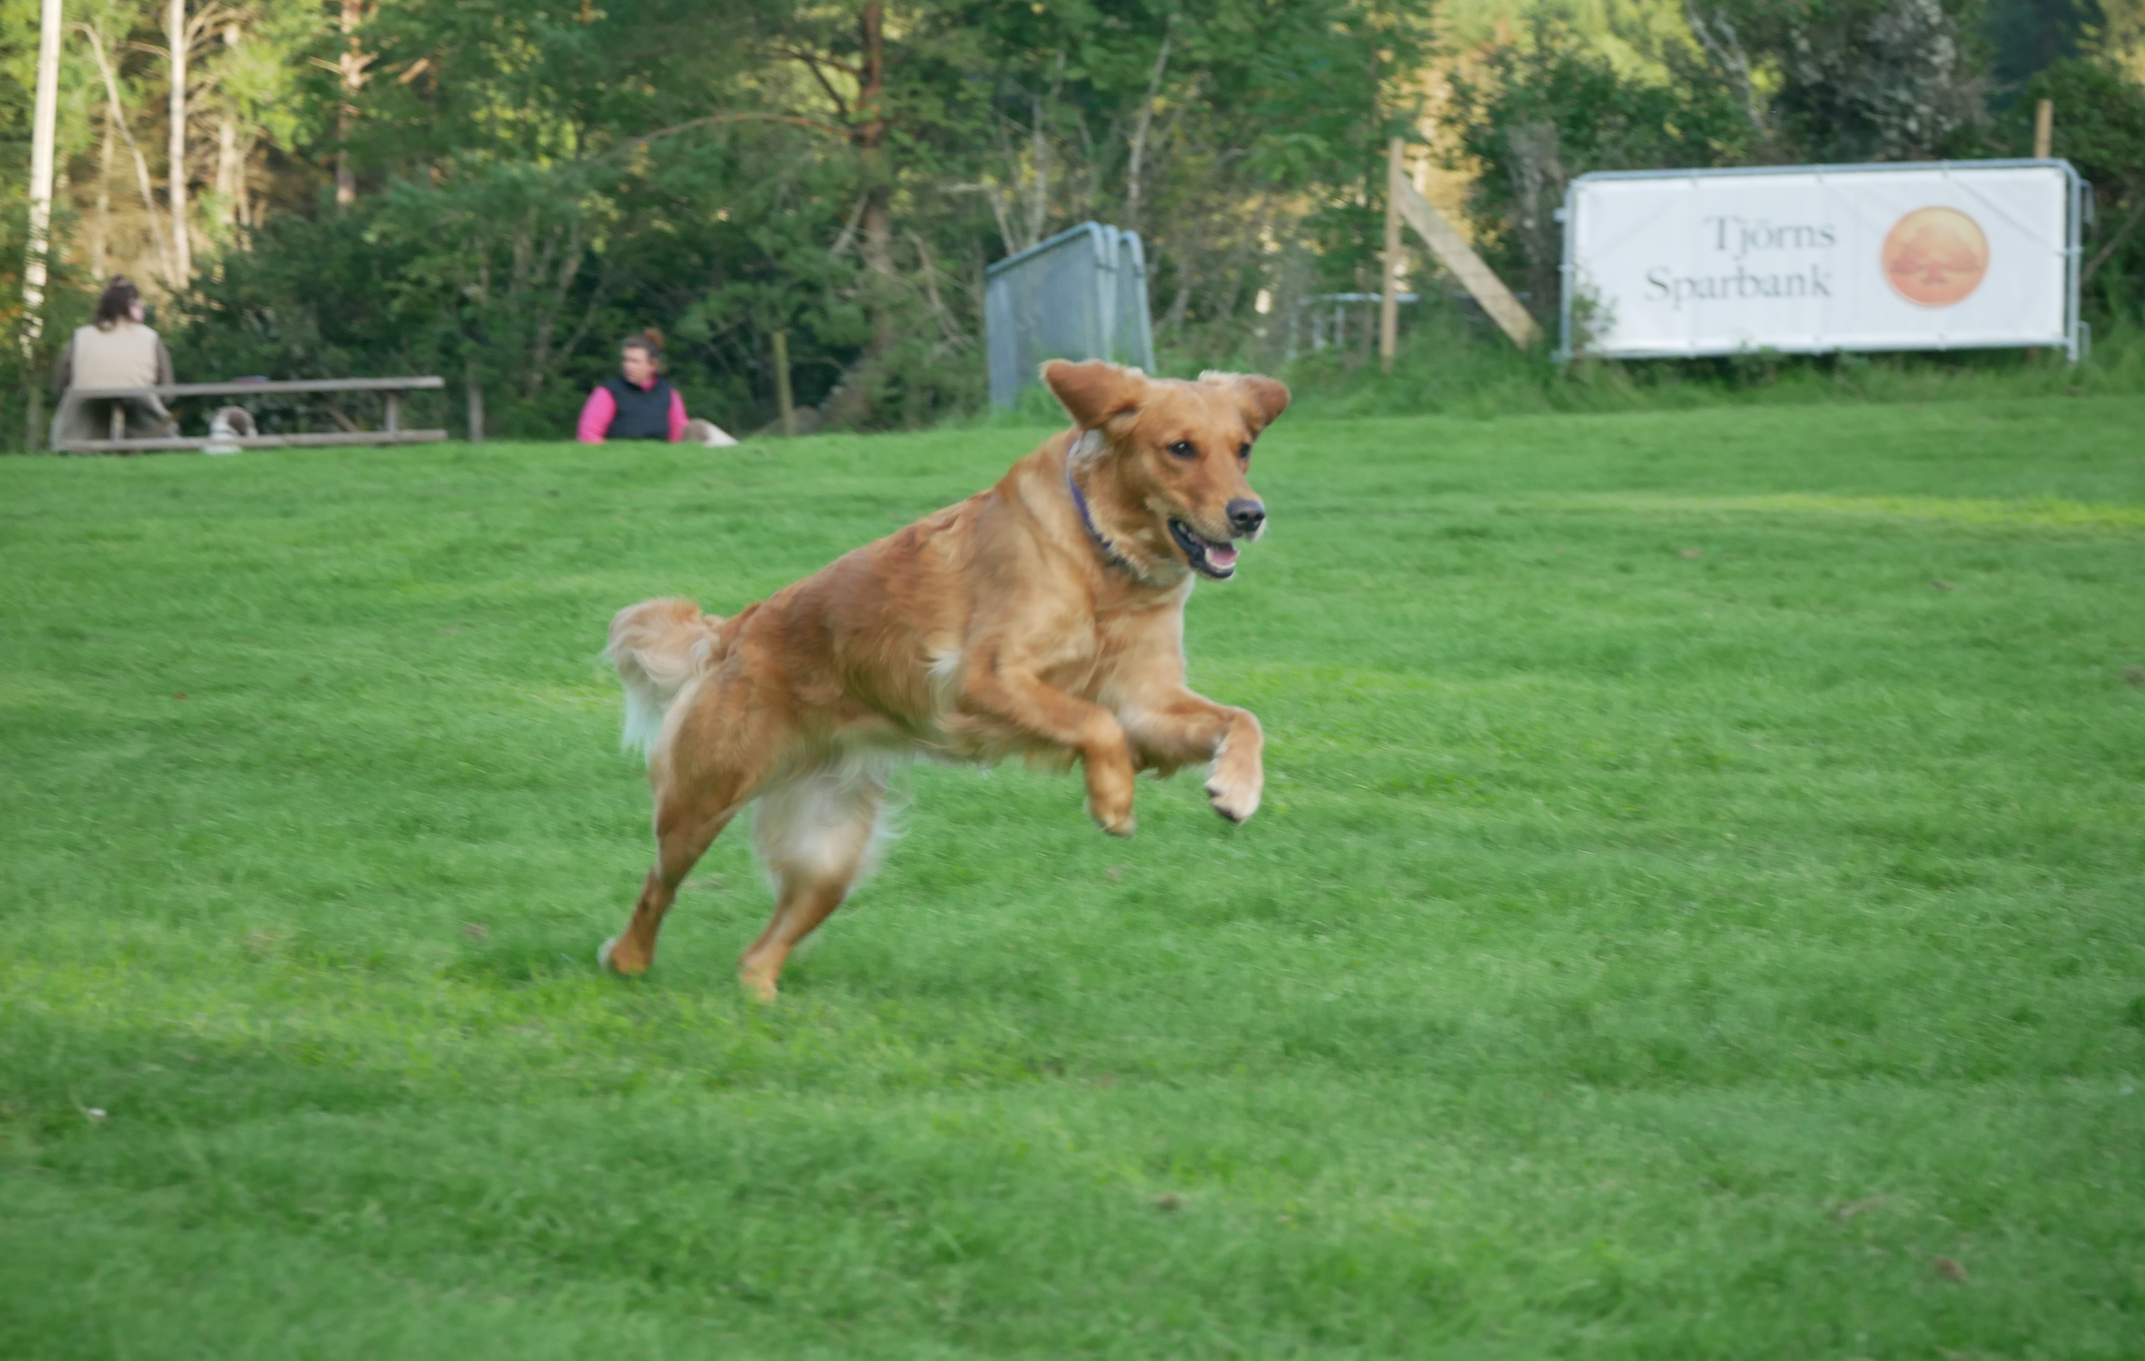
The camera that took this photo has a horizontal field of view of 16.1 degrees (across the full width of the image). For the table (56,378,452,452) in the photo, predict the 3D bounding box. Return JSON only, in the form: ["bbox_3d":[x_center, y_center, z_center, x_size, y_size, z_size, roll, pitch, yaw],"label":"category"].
[{"bbox_3d":[-4.174,-1.189,38.600,1.950,0.740,1.400,1,3,9],"label":"table"}]

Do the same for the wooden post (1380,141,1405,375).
[{"bbox_3d":[1.562,-2.066,37.000,0.065,1.200,0.065,3,3,3],"label":"wooden post"}]

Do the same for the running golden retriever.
[{"bbox_3d":[-0.167,-0.004,9.800,0.930,0.830,0.380,2,3,35],"label":"running golden retriever"}]

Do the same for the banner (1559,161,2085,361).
[{"bbox_3d":[3.615,-2.022,36.500,2.500,0.970,0.060,1,3,6],"label":"banner"}]

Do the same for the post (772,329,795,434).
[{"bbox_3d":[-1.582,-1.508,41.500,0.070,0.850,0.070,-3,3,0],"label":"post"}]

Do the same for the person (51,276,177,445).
[{"bbox_3d":[-4.968,-1.459,39.200,0.600,1.280,0.750,1,3,7],"label":"person"}]

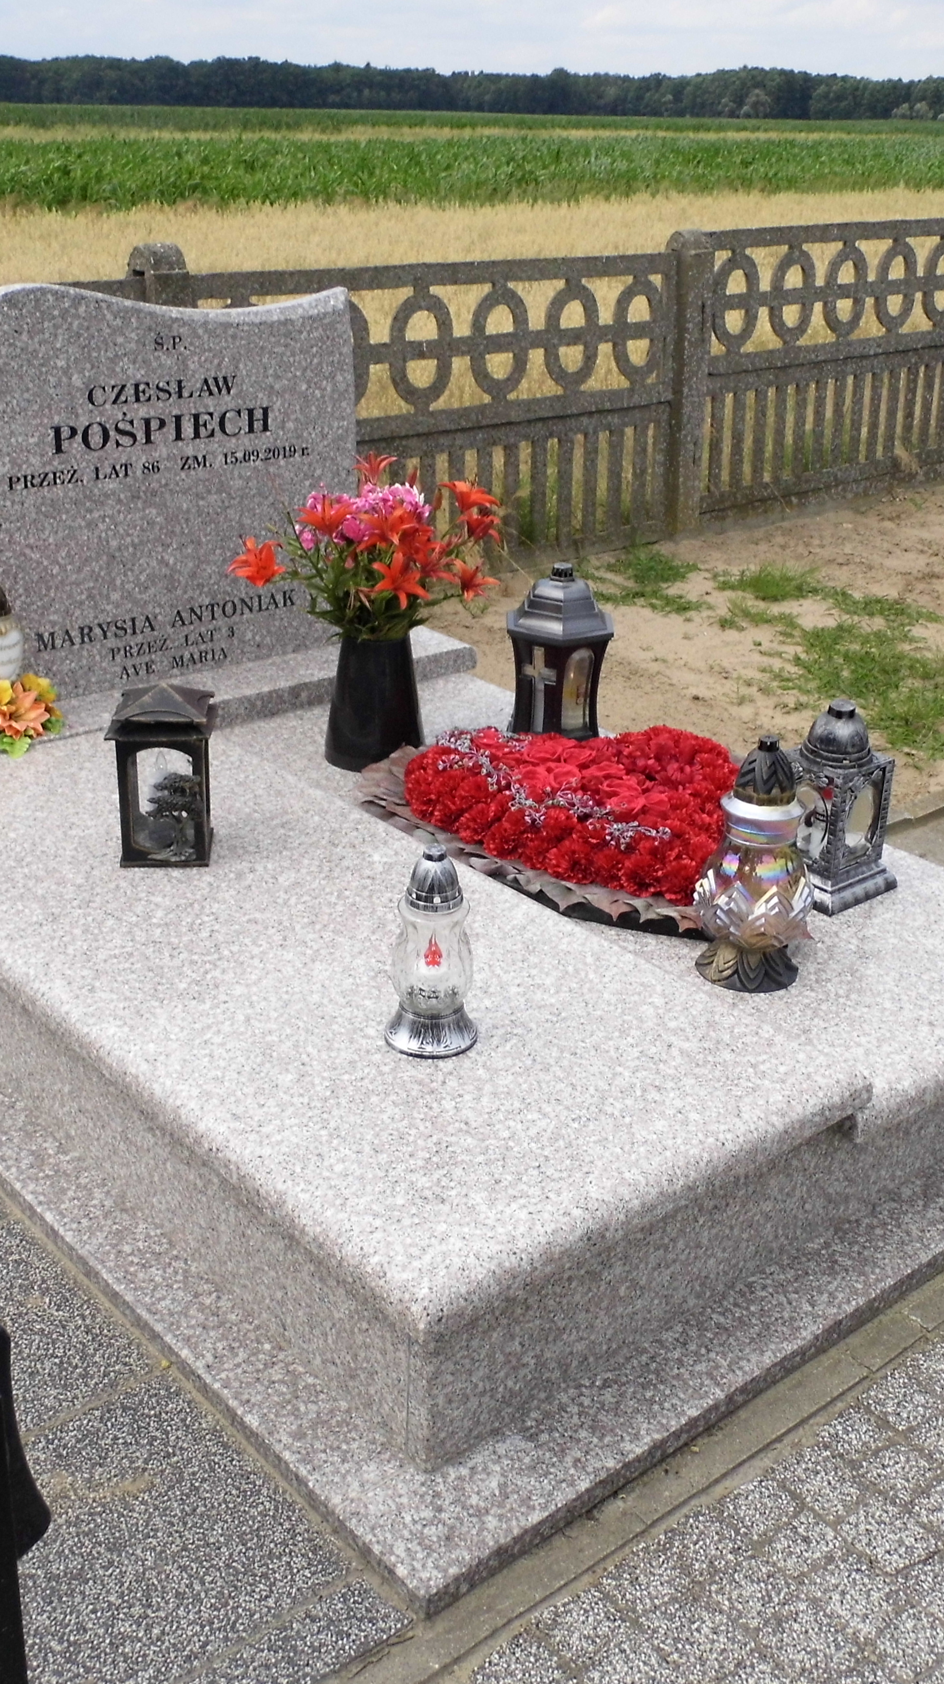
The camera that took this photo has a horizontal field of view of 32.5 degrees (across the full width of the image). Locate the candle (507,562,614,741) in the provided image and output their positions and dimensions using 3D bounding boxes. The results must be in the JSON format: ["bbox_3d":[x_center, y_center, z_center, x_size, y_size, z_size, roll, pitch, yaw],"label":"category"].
[{"bbox_3d":[0.182,-0.381,3.315,0.250,0.367,0.225,16,28,30],"label":"candle"}]

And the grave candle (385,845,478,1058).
[{"bbox_3d":[-0.050,0.137,2.150,0.126,0.273,0.126,1,24,-1],"label":"grave candle"}]

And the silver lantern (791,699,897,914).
[{"bbox_3d":[0.606,-0.076,2.709,0.175,0.326,0.175,-18,30,-36],"label":"silver lantern"}]

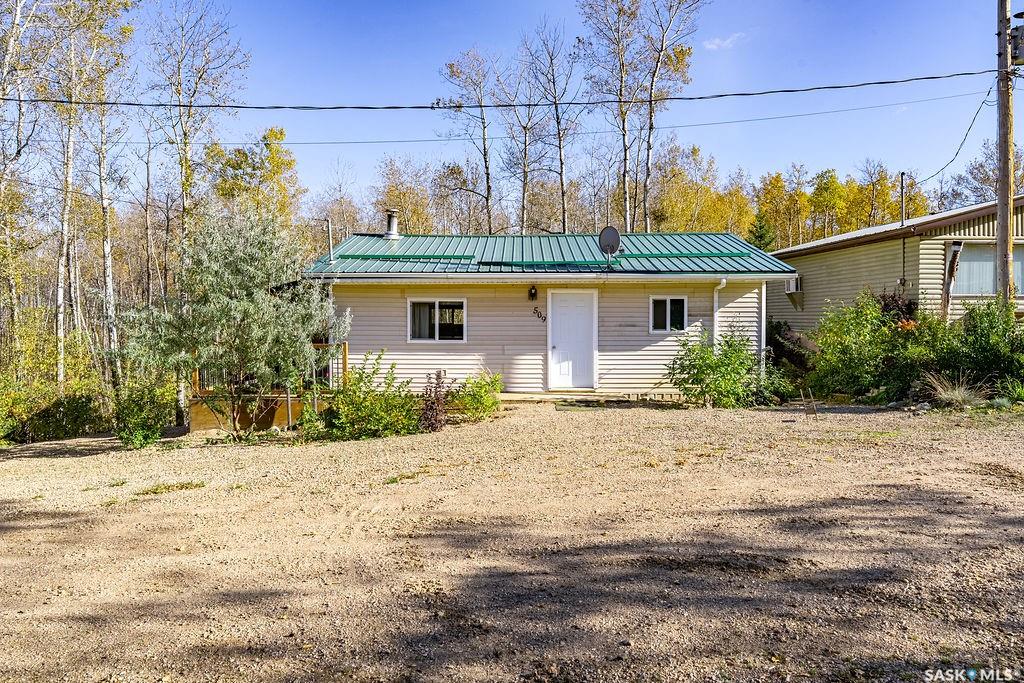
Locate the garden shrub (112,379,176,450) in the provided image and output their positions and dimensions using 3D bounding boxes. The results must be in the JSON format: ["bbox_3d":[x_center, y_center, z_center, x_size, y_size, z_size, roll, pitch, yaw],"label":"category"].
[{"bbox_3d":[-6.769,1.297,13.100,1.179,1.231,1.100,0,0,0],"label":"garden shrub"}]

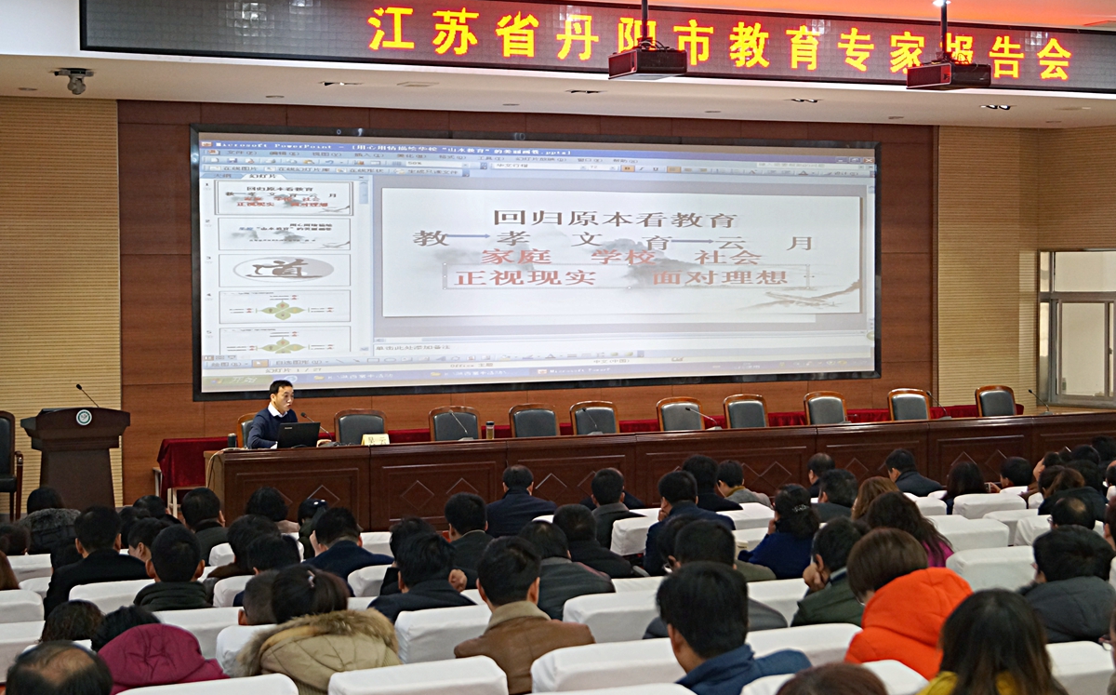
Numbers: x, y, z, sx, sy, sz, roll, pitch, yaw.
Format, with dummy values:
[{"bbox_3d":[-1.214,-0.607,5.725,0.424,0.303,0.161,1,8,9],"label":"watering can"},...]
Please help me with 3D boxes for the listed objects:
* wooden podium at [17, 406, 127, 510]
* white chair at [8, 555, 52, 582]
[{"bbox_3d":[-3.672,1.014,15.843,0.700,1.170,0.500,-1,2,-25],"label":"wooden podium"},{"bbox_3d":[-2.605,1.508,10.132,0.580,1.000,0.630,-1,2,-25],"label":"white chair"}]

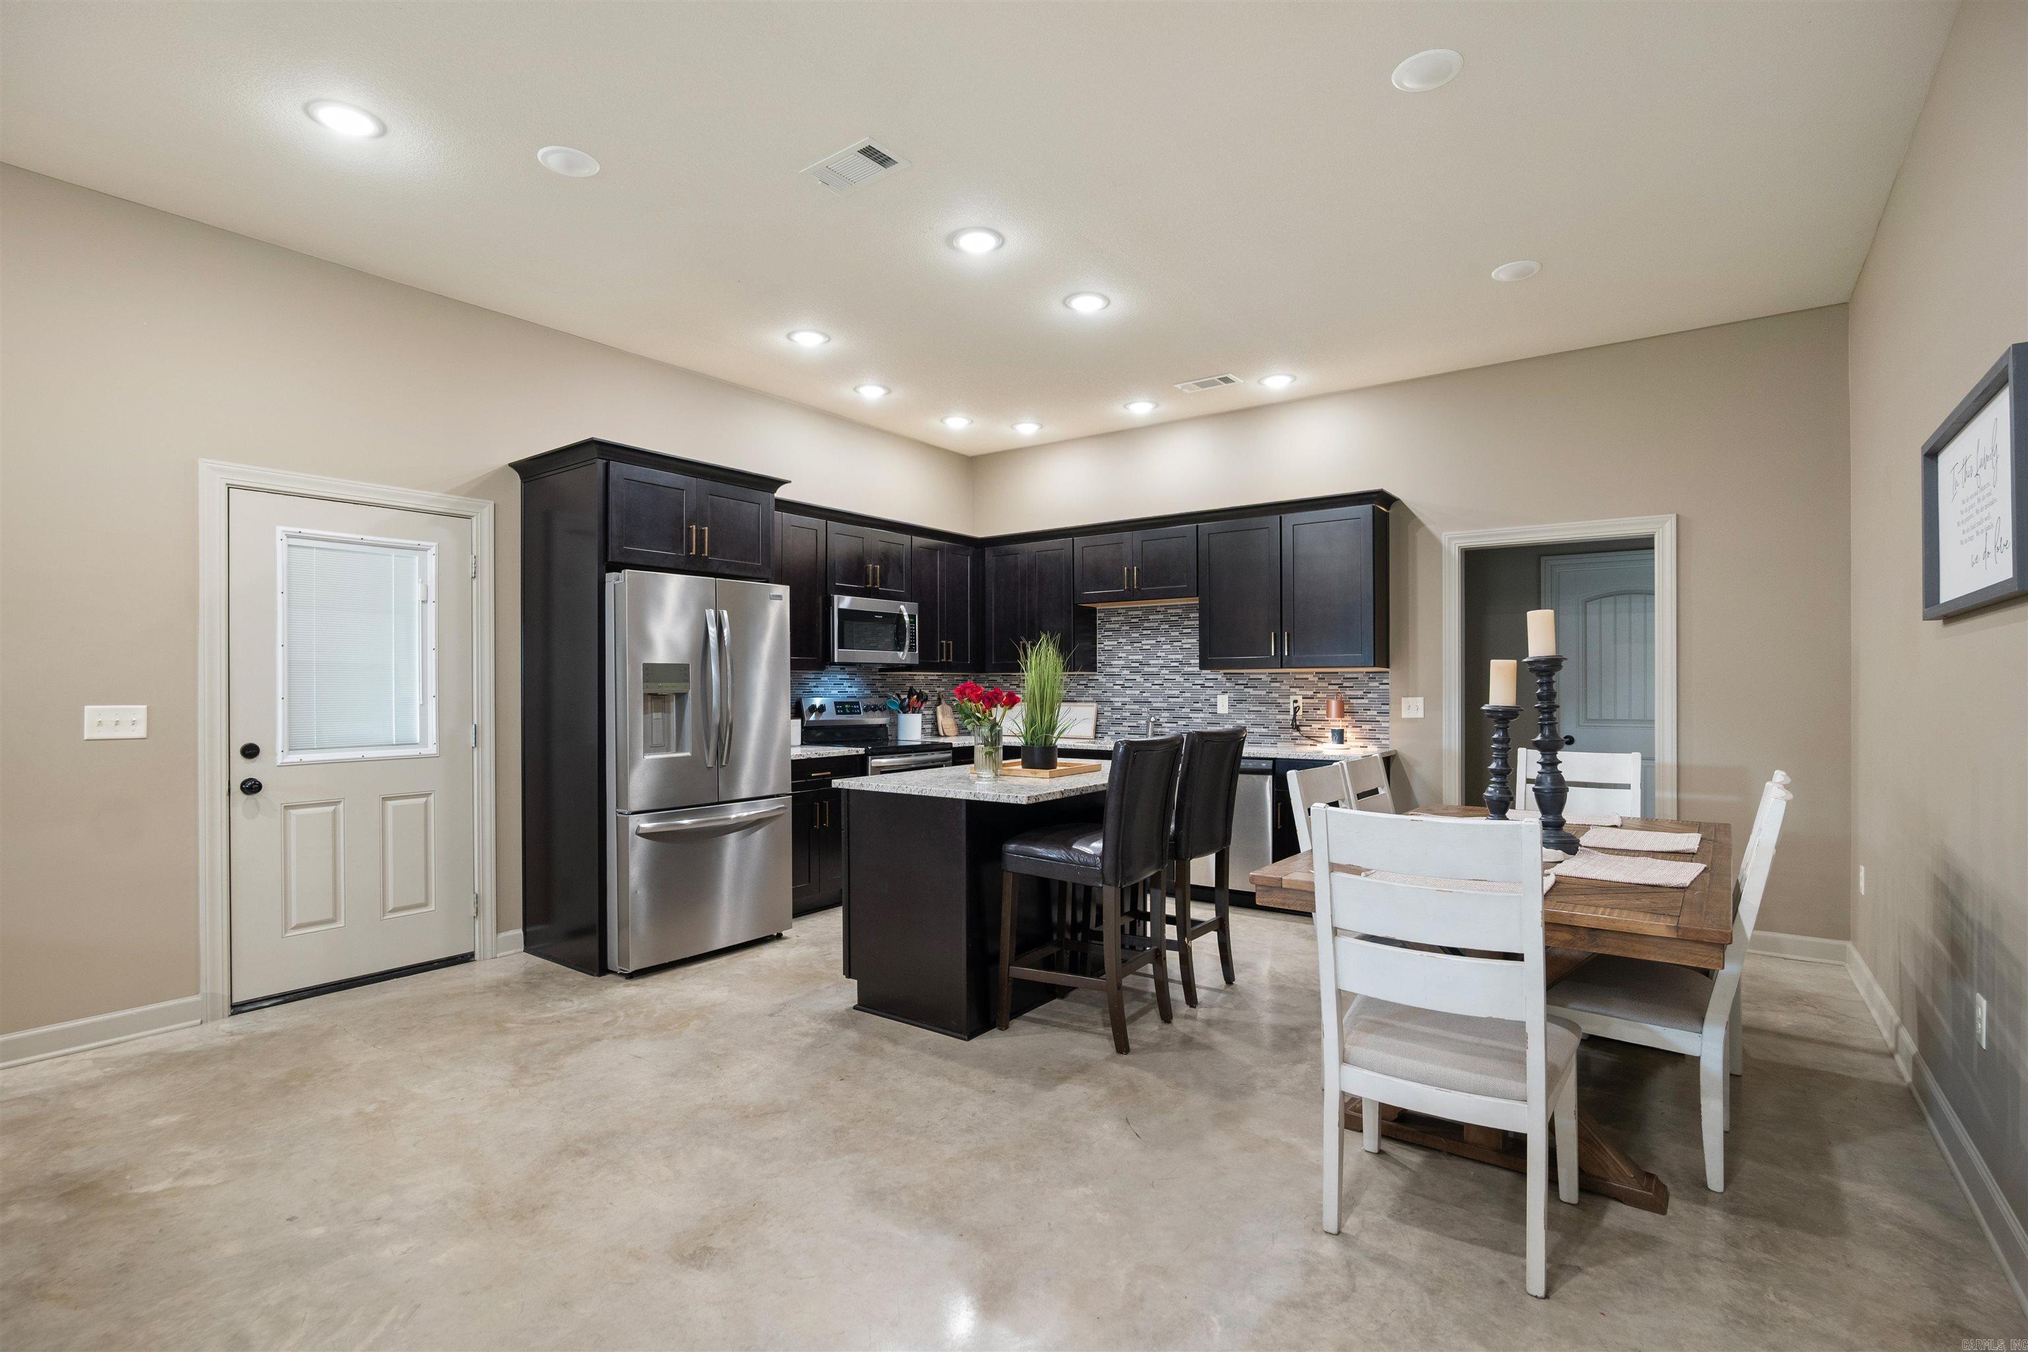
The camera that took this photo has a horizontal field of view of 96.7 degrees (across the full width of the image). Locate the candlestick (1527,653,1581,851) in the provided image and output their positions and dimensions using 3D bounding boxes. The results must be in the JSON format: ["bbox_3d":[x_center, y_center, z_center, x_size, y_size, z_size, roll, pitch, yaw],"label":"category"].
[{"bbox_3d":[1.796,0.252,3.026,0.175,0.636,0.175,0,0,38],"label":"candlestick"}]

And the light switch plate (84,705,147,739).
[{"bbox_3d":[-3.269,0.171,3.283,0.010,0.117,0.162,0,0,38],"label":"light switch plate"}]

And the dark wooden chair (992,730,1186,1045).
[{"bbox_3d":[0.320,0.780,3.425,0.550,1.100,0.460,0,0,37],"label":"dark wooden chair"}]

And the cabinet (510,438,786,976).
[{"bbox_3d":[-1.797,0.155,4.543,0.760,2.350,1.055,0,0,37],"label":"cabinet"}]

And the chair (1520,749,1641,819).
[{"bbox_3d":[2.237,0.816,3.606,0.500,1.025,0.620,0,0,35],"label":"chair"}]

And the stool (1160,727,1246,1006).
[{"bbox_3d":[0.646,0.780,3.862,0.550,1.100,0.460,0,0,37],"label":"stool"}]

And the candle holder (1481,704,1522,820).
[{"bbox_3d":[1.676,0.333,3.097,0.150,0.450,0.150,0,0,38],"label":"candle holder"}]

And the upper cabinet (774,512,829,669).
[{"bbox_3d":[-1.458,-0.509,5.362,0.325,0.930,0.630,0,0,38],"label":"upper cabinet"}]

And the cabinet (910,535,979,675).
[{"bbox_3d":[-0.599,-0.511,6.474,0.325,0.930,0.685,0,0,38],"label":"cabinet"}]

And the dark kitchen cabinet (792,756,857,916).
[{"bbox_3d":[-1.314,0.893,5.265,0.630,0.875,0.640,0,0,37],"label":"dark kitchen cabinet"}]

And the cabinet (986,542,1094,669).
[{"bbox_3d":[0.192,-0.490,6.627,0.790,0.920,0.335,0,0,37],"label":"cabinet"}]

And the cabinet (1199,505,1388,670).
[{"bbox_3d":[1.730,-0.511,5.604,1.089,0.930,0.325,0,0,37],"label":"cabinet"}]

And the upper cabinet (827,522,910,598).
[{"bbox_3d":[-1.028,-0.706,5.808,0.335,0.450,0.740,0,0,38],"label":"upper cabinet"}]

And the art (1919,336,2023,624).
[{"bbox_3d":[2.355,-0.418,2.213,0.040,0.505,0.998,0,0,38],"label":"art"}]

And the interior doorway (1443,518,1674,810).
[{"bbox_3d":[2.863,0.261,4.781,1.060,2.134,0.150,0,0,34],"label":"interior doorway"}]

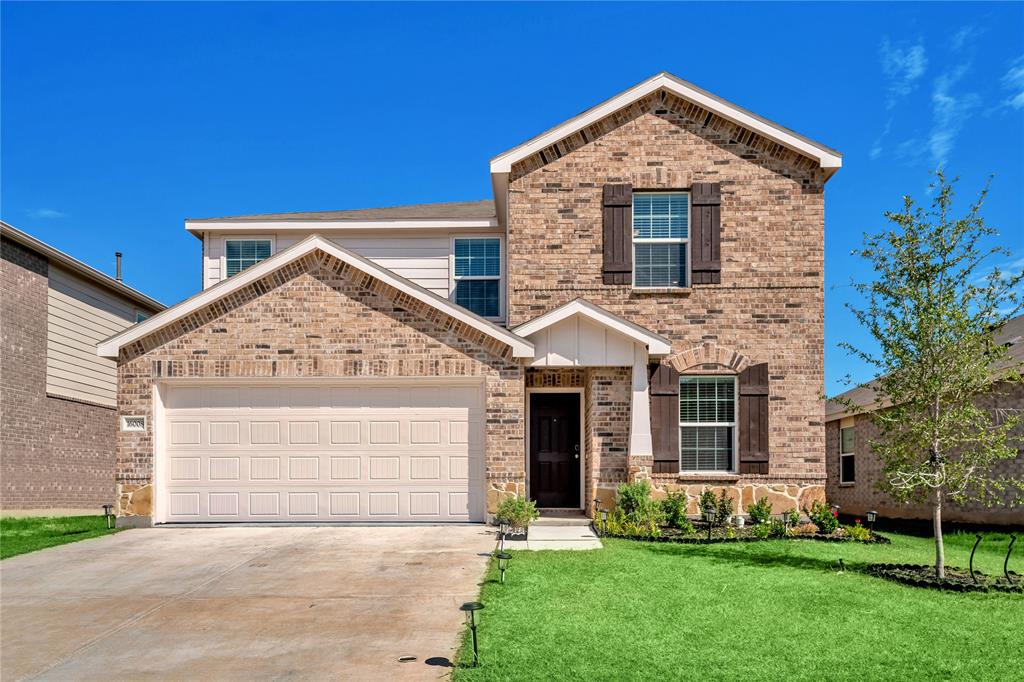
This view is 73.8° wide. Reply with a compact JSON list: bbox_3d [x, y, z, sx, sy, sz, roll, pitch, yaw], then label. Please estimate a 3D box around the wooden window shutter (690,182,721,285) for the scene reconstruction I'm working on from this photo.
[{"bbox_3d":[2.900,-1.607,10.200,0.420,1.520,0.050,0,-1,2],"label":"wooden window shutter"}]

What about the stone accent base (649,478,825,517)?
[{"bbox_3d":[3.489,2.440,10.655,2.749,0.558,0.170,0,-1,1],"label":"stone accent base"}]

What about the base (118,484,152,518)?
[{"bbox_3d":[-5.663,2.400,10.350,0.541,0.518,0.200,0,-1,1],"label":"base"}]

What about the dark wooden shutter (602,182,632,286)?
[{"bbox_3d":[1.647,-1.650,10.625,0.450,1.561,0.050,0,-1,1],"label":"dark wooden shutter"}]

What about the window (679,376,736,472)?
[{"bbox_3d":[2.975,1.272,10.330,0.910,1.500,0.100,0,-1,2],"label":"window"}]

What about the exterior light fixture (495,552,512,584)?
[{"bbox_3d":[-0.068,2.136,6.400,0.151,0.295,0.150,0,-1,1],"label":"exterior light fixture"}]

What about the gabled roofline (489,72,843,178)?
[{"bbox_3d":[2.324,-3.283,10.400,5.328,1.524,0.200,0,-1,1],"label":"gabled roofline"}]

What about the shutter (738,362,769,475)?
[{"bbox_3d":[3.767,1.208,10.625,0.450,1.732,0.050,0,-1,1],"label":"shutter"}]

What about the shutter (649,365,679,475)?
[{"bbox_3d":[2.294,1.158,10.200,0.420,1.660,0.050,0,-1,2],"label":"shutter"}]

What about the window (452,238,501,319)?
[{"bbox_3d":[-0.650,-1.173,12.750,0.910,1.500,0.100,0,-1,2],"label":"window"}]

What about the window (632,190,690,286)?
[{"bbox_3d":[2.335,-1.566,10.710,0.906,1.507,0.100,0,-1,1],"label":"window"}]

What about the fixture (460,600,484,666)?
[{"bbox_3d":[-0.245,1.841,4.280,0.150,0.400,0.150,0,-1,2],"label":"fixture"}]

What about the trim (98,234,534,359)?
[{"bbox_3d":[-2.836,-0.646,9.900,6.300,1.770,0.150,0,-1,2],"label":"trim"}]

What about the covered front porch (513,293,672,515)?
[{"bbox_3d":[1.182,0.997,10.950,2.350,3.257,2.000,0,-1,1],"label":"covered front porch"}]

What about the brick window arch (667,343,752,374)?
[{"bbox_3d":[3.070,0.267,10.640,1.302,0.488,0.120,0,-1,1],"label":"brick window arch"}]

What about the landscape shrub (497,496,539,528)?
[{"bbox_3d":[0.077,2.407,9.550,0.580,0.480,0.550,0,-1,2],"label":"landscape shrub"}]

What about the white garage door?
[{"bbox_3d":[-2.838,1.688,10.330,4.880,2.130,0.080,0,-1,2],"label":"white garage door"}]

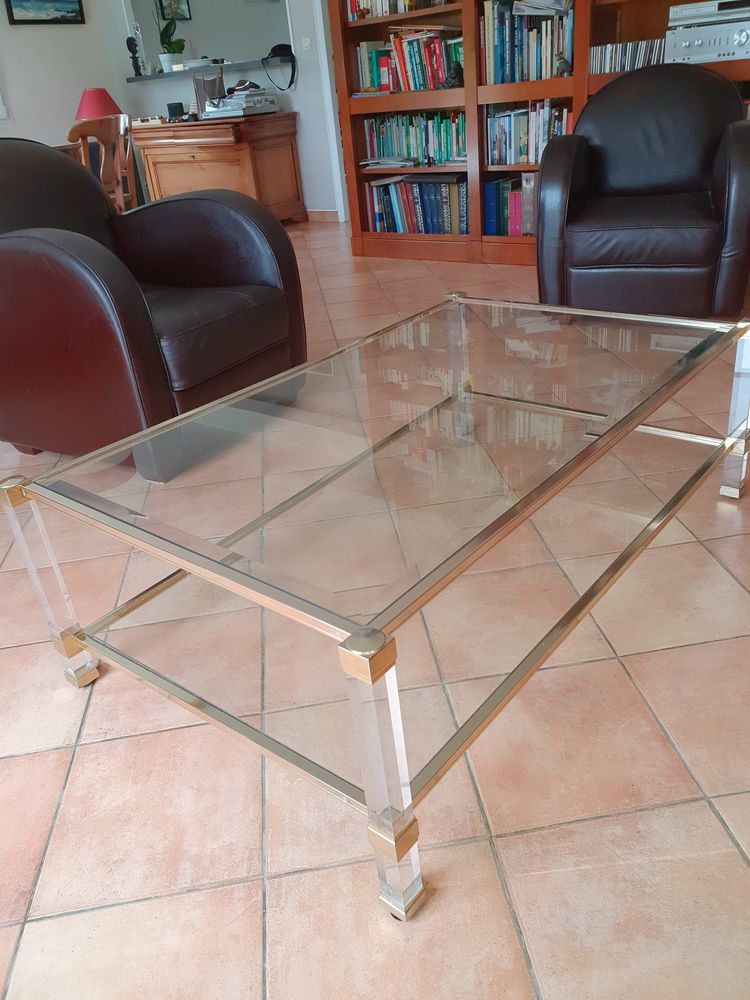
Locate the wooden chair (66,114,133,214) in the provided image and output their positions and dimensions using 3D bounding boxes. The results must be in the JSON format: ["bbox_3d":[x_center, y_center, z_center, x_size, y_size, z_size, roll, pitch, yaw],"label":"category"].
[{"bbox_3d":[-1.897,-2.034,5.171,0.500,1.018,0.450,13,34,31],"label":"wooden chair"}]

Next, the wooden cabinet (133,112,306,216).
[{"bbox_3d":[-1.363,-2.908,6.710,1.428,0.867,0.564,16,35,34],"label":"wooden cabinet"}]

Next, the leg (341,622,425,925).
[{"bbox_3d":[0.014,0.363,0.949,0.047,0.462,0.047,17,36,36],"label":"leg"}]

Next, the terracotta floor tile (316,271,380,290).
[{"bbox_3d":[-0.165,-1.344,4.645,0.340,0.012,0.340,-8,28,-4],"label":"terracotta floor tile"}]

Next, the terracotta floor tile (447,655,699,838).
[{"bbox_3d":[0.316,0.402,1.267,0.330,0.010,0.330,-8,29,-4],"label":"terracotta floor tile"}]

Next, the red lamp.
[{"bbox_3d":[-2.439,-3.395,6.650,0.390,0.450,0.390,-8,29,-4],"label":"red lamp"}]

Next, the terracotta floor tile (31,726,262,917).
[{"bbox_3d":[-0.357,0.512,1.257,0.340,0.012,0.340,-8,28,-4],"label":"terracotta floor tile"}]

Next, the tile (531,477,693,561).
[{"bbox_3d":[0.578,0.045,1.937,0.340,0.012,0.340,-8,28,-4],"label":"tile"}]

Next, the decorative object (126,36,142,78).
[{"bbox_3d":[-2.331,-4.290,7.266,0.108,0.321,0.090,-5,28,2],"label":"decorative object"}]

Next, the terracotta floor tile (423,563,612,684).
[{"bbox_3d":[0.273,0.248,1.555,0.330,0.010,0.330,-8,29,-4],"label":"terracotta floor tile"}]

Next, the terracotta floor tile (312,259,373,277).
[{"bbox_3d":[-0.204,-1.439,4.724,0.330,0.010,0.330,-8,29,-4],"label":"terracotta floor tile"}]

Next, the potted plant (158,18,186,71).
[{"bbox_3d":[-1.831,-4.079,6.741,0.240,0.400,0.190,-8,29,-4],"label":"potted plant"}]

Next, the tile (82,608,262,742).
[{"bbox_3d":[-0.402,0.352,1.560,0.340,0.012,0.340,-8,28,-4],"label":"tile"}]

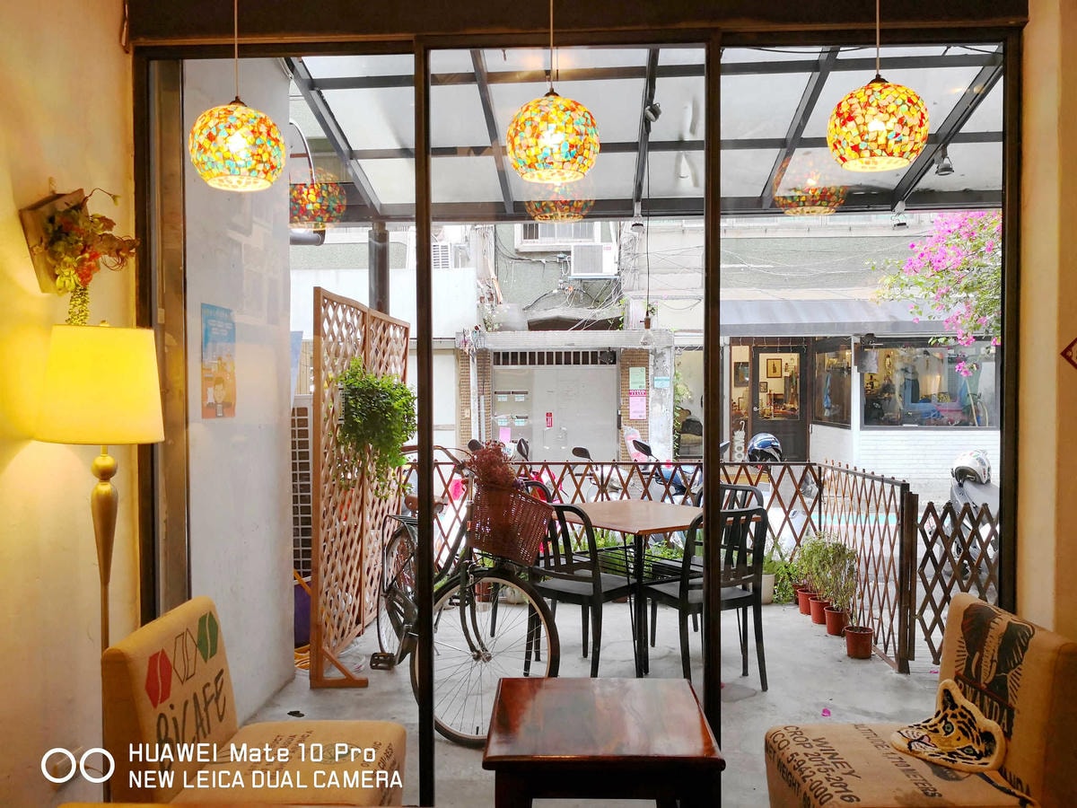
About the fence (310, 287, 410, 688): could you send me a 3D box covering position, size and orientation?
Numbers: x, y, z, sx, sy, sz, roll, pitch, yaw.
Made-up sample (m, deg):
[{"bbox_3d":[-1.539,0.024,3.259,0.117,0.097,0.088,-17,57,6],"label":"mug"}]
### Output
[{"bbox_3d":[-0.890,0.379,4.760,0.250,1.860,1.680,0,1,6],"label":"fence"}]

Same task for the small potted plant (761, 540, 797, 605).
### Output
[{"bbox_3d":[1.526,1.071,5.400,0.260,0.430,0.250,0,1,5],"label":"small potted plant"}]

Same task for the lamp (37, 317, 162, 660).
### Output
[{"bbox_3d":[-1.216,0.573,2.350,0.360,1.585,0.360,0,1,-6],"label":"lamp"}]

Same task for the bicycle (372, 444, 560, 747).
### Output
[{"bbox_3d":[-0.480,0.768,3.830,0.580,1.120,1.750,-1,1,-30],"label":"bicycle"}]

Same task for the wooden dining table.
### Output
[{"bbox_3d":[0.530,0.944,4.310,0.800,0.740,0.800,-1,2,-37],"label":"wooden dining table"}]

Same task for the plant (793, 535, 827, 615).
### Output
[{"bbox_3d":[1.675,1.050,5.200,0.220,0.480,0.220,0,1,5],"label":"plant"}]

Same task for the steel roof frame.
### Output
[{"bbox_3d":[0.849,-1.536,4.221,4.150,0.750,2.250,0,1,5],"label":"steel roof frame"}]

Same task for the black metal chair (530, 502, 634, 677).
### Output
[{"bbox_3d":[0.235,0.889,4.110,0.420,0.860,0.500,1,2,38],"label":"black metal chair"}]

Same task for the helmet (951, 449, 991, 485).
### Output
[{"bbox_3d":[3.096,0.432,6.000,0.250,0.250,0.290,1,2,35],"label":"helmet"}]

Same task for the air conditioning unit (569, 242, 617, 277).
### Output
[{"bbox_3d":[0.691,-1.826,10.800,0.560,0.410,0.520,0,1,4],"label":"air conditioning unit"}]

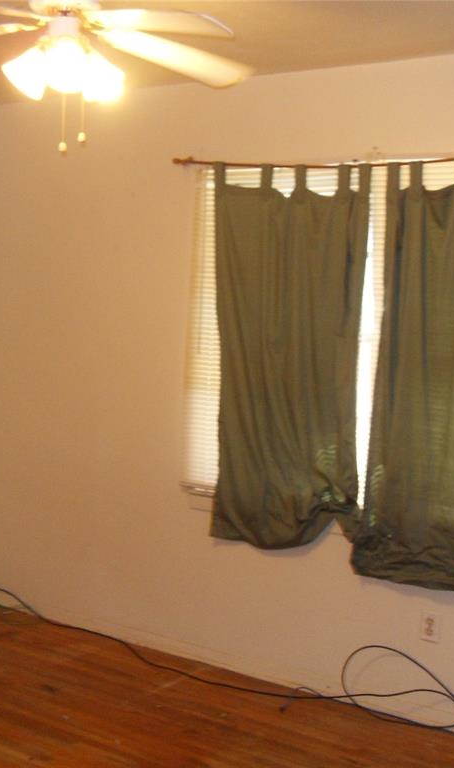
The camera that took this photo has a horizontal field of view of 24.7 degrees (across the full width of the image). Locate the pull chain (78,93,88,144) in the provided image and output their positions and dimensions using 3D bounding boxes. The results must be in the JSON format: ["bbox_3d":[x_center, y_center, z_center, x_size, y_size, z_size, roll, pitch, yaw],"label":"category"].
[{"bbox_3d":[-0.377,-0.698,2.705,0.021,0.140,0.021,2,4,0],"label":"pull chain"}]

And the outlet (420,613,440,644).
[{"bbox_3d":[0.744,0.894,3.798,0.071,0.112,0.010,5,5,35],"label":"outlet"}]

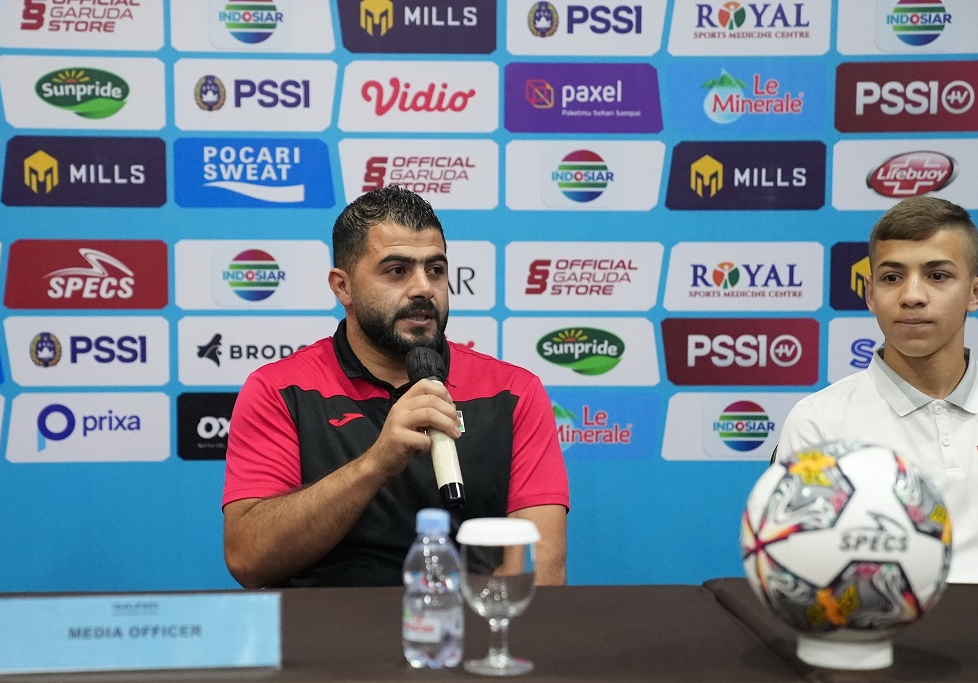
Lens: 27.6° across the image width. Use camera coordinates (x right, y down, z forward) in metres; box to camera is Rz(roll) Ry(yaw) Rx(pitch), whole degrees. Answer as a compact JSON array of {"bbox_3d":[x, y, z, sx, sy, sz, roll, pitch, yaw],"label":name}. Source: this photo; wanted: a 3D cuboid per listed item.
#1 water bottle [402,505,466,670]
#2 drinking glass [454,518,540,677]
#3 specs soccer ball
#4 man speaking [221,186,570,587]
[{"bbox_3d":[-0.059,0.260,2.108,0.063,0.159,0.063,0,5,0],"label":"water bottle"},{"bbox_3d":[0.010,0.266,2.086,0.087,0.151,0.087,0,5,0],"label":"drinking glass"},{"bbox_3d":[0.381,0.224,2.132,0.220,0.232,0.220,0,5,0],"label":"specs soccer ball"},{"bbox_3d":[-0.138,0.420,2.721,0.540,1.250,0.780,0,6,-3],"label":"man speaking"}]

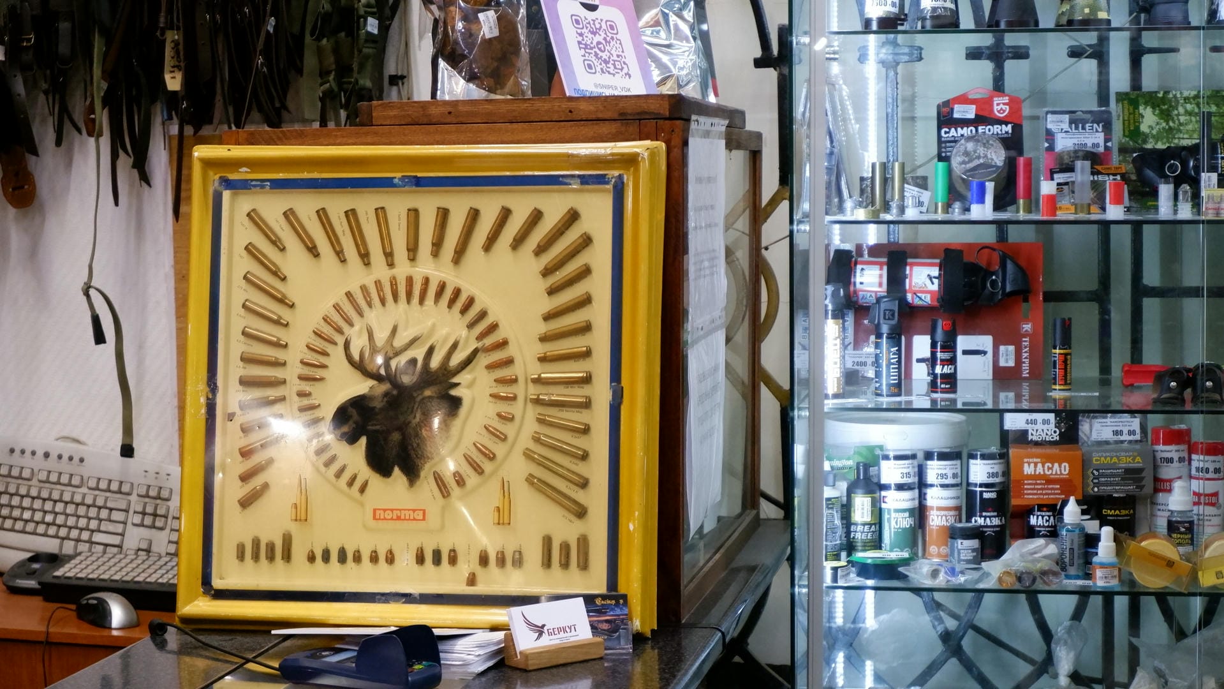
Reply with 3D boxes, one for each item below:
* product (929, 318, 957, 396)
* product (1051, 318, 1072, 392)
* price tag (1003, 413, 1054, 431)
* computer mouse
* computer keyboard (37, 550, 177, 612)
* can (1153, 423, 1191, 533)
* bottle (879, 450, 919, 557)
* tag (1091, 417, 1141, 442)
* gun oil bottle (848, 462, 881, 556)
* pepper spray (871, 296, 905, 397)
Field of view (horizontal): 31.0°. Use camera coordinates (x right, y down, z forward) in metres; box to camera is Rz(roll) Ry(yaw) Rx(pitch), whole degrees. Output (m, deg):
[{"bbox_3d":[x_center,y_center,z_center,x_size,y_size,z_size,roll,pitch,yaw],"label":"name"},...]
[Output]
[{"bbox_3d":[0.434,0.016,2.880,0.035,0.099,0.035,0,4,0],"label":"product"},{"bbox_3d":[0.589,0.013,2.890,0.025,0.096,0.025,-1,5,-13],"label":"product"},{"bbox_3d":[0.551,0.099,2.910,0.066,0.030,0.002,0,4,7],"label":"price tag"},{"bbox_3d":[-0.710,0.371,3.114,0.110,0.041,0.064,4,6,45],"label":"computer mouse"},{"bbox_3d":[-0.645,0.350,3.286,0.370,0.056,0.165,1,5,16],"label":"computer keyboard"},{"bbox_3d":[0.740,0.196,2.920,0.052,0.173,0.052,1,5,19],"label":"can"},{"bbox_3d":[0.382,0.213,2.930,0.050,0.143,0.050,0,4,-5],"label":"bottle"},{"bbox_3d":[0.676,0.114,2.960,0.064,0.029,0.002,0,4,7],"label":"tag"},{"bbox_3d":[0.331,0.220,2.905,0.043,0.132,0.043,0,4,1],"label":"gun oil bottle"},{"bbox_3d":[0.356,0.003,2.855,0.042,0.131,0.036,-2,5,-18],"label":"pepper spray"}]

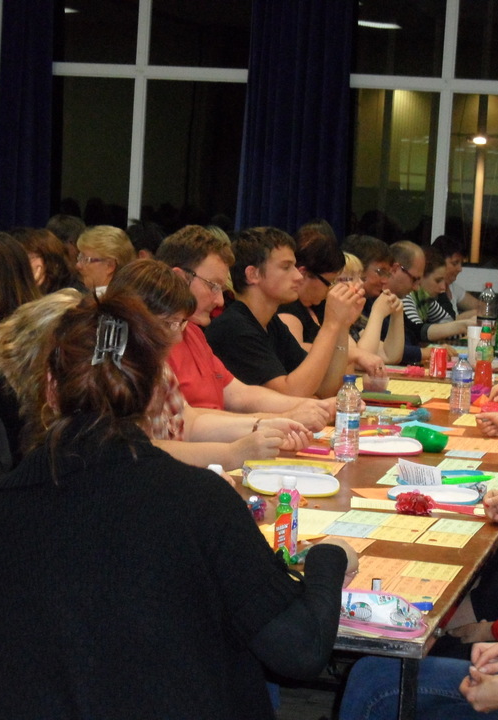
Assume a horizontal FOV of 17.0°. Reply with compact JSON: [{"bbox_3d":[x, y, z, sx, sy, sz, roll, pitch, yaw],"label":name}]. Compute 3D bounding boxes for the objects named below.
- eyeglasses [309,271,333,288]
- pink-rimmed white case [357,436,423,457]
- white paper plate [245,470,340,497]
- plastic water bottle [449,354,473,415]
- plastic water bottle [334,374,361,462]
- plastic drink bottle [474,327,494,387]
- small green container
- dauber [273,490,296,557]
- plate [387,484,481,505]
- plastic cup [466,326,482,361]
[{"bbox_3d":[0.246,-0.277,5.650,0.140,0.045,0.140,38,-2,-12],"label":"eyeglasses"},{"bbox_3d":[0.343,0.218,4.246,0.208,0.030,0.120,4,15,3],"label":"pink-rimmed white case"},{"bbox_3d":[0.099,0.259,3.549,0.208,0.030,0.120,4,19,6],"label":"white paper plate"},{"bbox_3d":[0.679,0.074,5.301,0.064,0.185,0.064,3,5,0],"label":"plastic water bottle"},{"bbox_3d":[0.247,0.141,4.091,0.064,0.208,0.064,3,5,0],"label":"plastic water bottle"},{"bbox_3d":[0.860,-0.004,6.061,0.066,0.232,0.066,3,5,0],"label":"plastic drink bottle"},{"bbox_3d":[0.461,0.207,4.361,0.115,0.072,0.085,6,6,30],"label":"small green container"},{"bbox_3d":[0.060,0.282,2.794,0.033,0.124,0.033,4,5,9],"label":"dauber"},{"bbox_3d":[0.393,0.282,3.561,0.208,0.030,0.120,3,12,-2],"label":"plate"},{"bbox_3d":[0.987,-0.058,7.230,0.072,0.155,0.072,3,5,0],"label":"plastic cup"}]

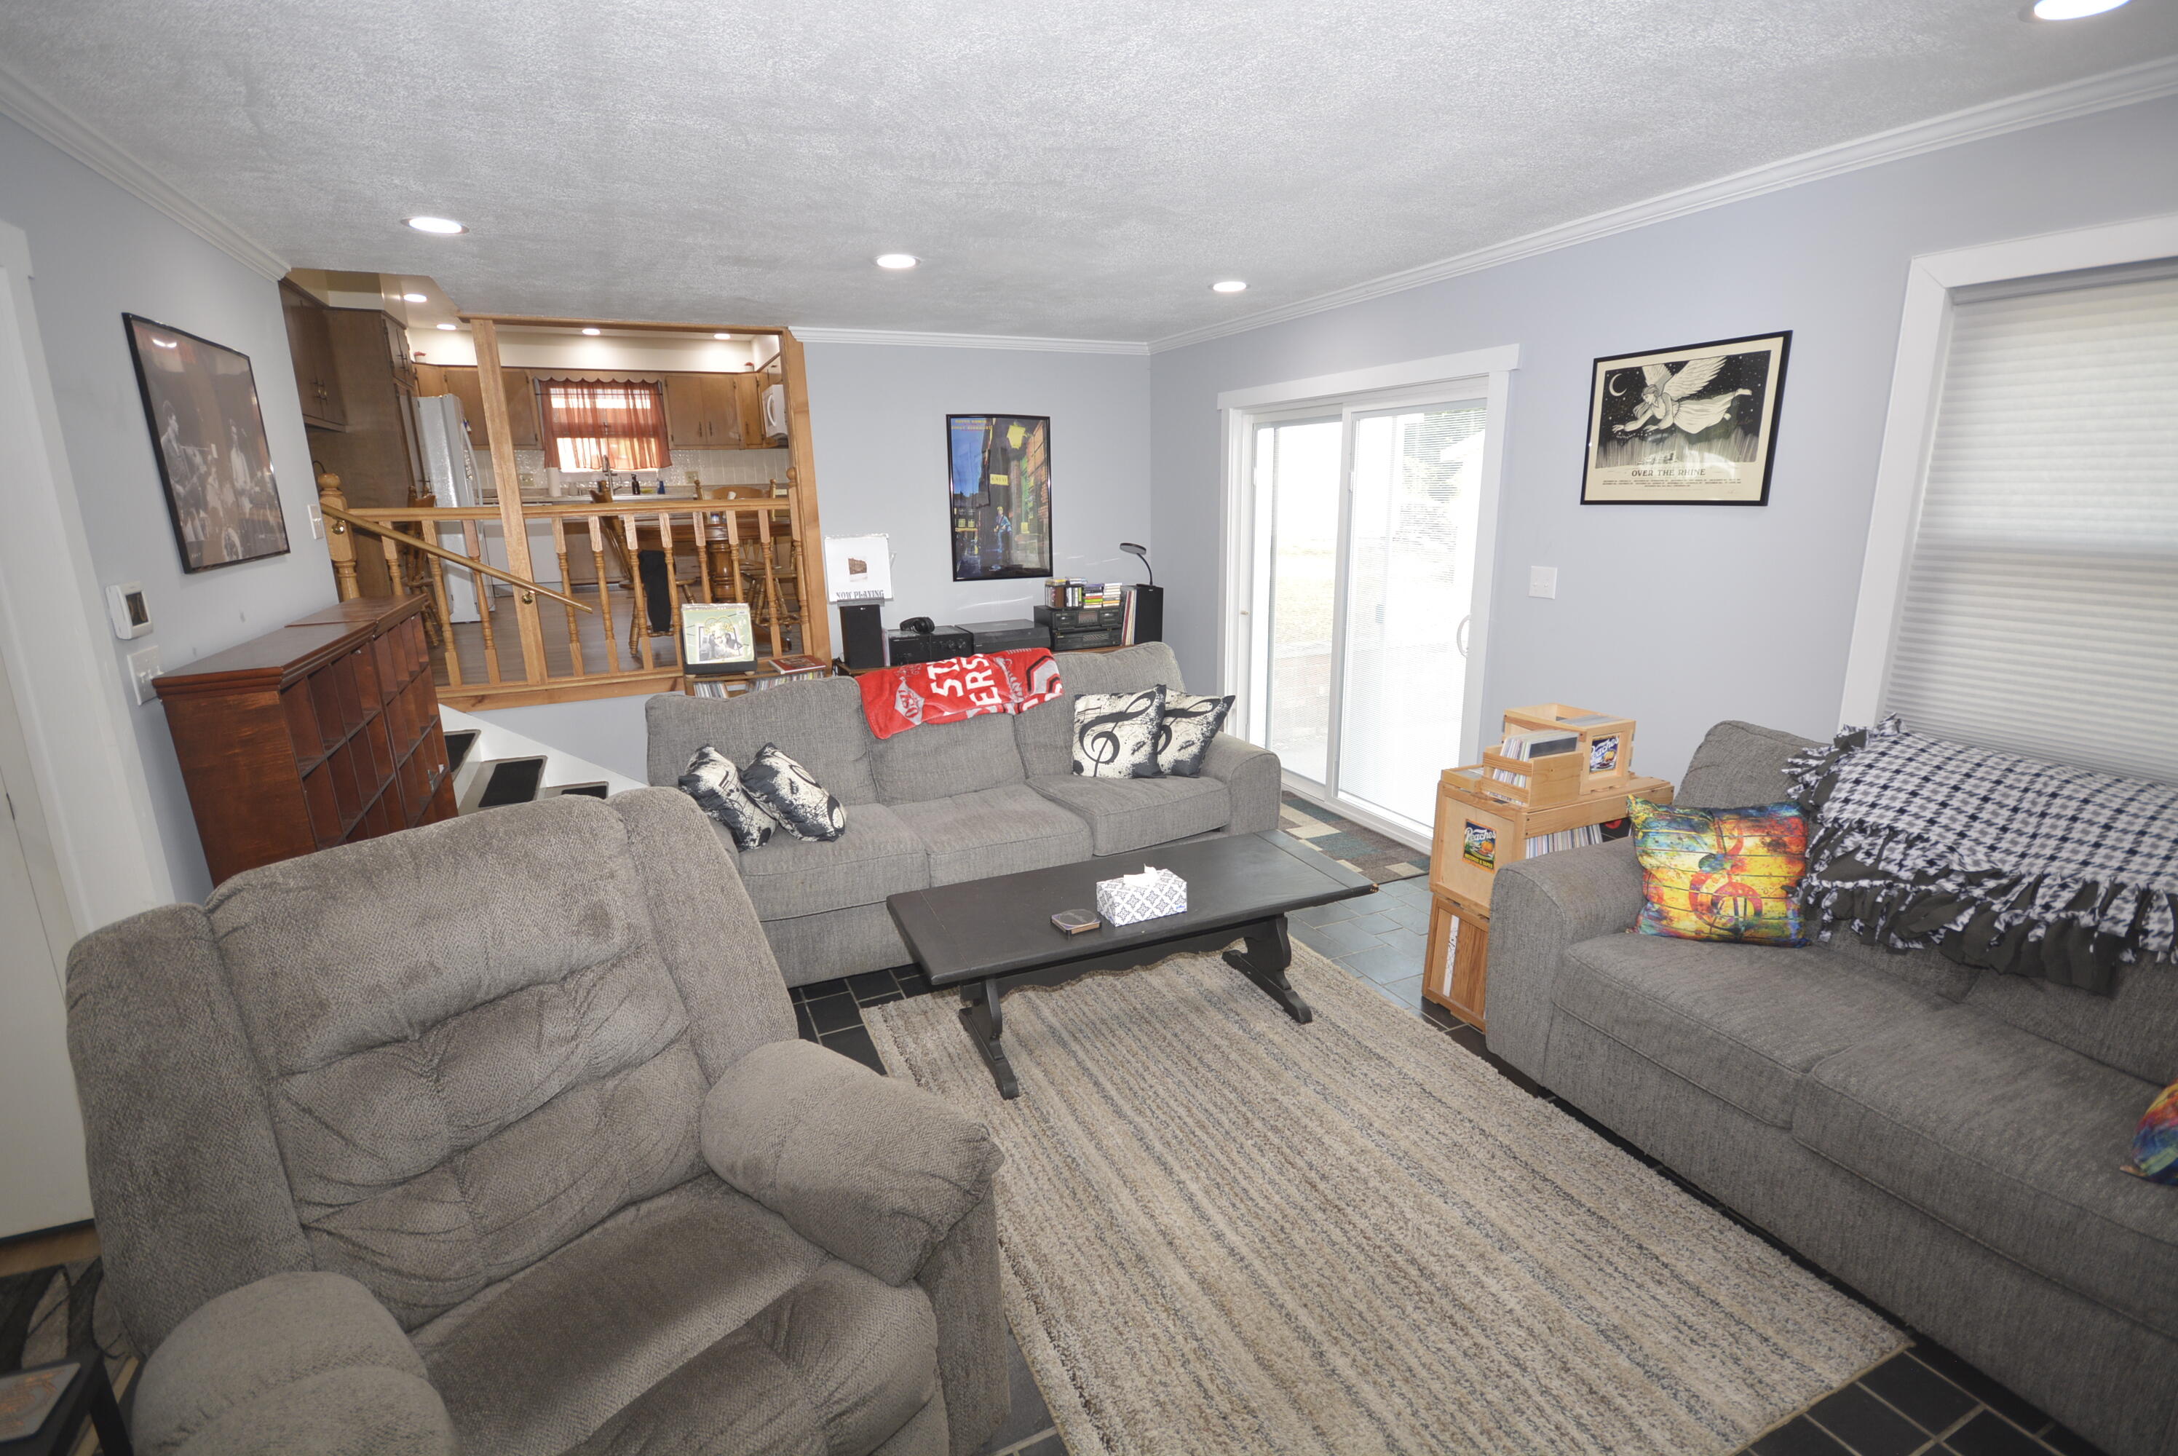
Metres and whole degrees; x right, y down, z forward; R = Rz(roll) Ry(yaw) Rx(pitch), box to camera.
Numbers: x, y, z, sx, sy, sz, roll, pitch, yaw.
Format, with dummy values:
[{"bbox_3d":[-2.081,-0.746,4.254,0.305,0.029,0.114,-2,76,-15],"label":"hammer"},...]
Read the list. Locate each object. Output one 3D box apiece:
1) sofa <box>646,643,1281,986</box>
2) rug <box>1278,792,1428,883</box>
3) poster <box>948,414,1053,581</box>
[{"bbox_3d":[-0.473,0.247,3.807,2.297,0.885,0.985,-7,15,-24],"label":"sofa"},{"bbox_3d":[0.927,0.469,4.601,0.650,0.010,1.500,-7,16,-24],"label":"rug"},{"bbox_3d":[-0.502,-1.342,5.687,0.634,0.936,0.025,-7,15,-24],"label":"poster"}]

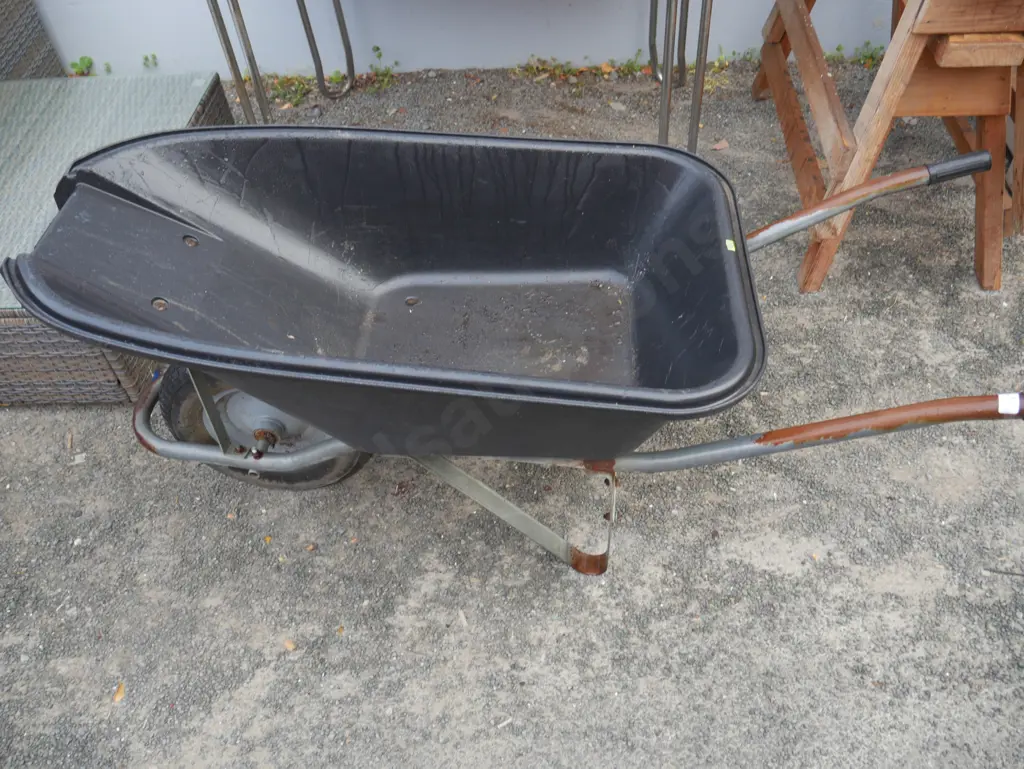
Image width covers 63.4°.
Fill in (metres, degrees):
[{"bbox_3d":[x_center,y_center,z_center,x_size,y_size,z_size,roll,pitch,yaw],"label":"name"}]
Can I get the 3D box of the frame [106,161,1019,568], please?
[{"bbox_3d":[0.048,0.000,1.430,1.507,0.522,0.621,0,44,5],"label":"frame"}]

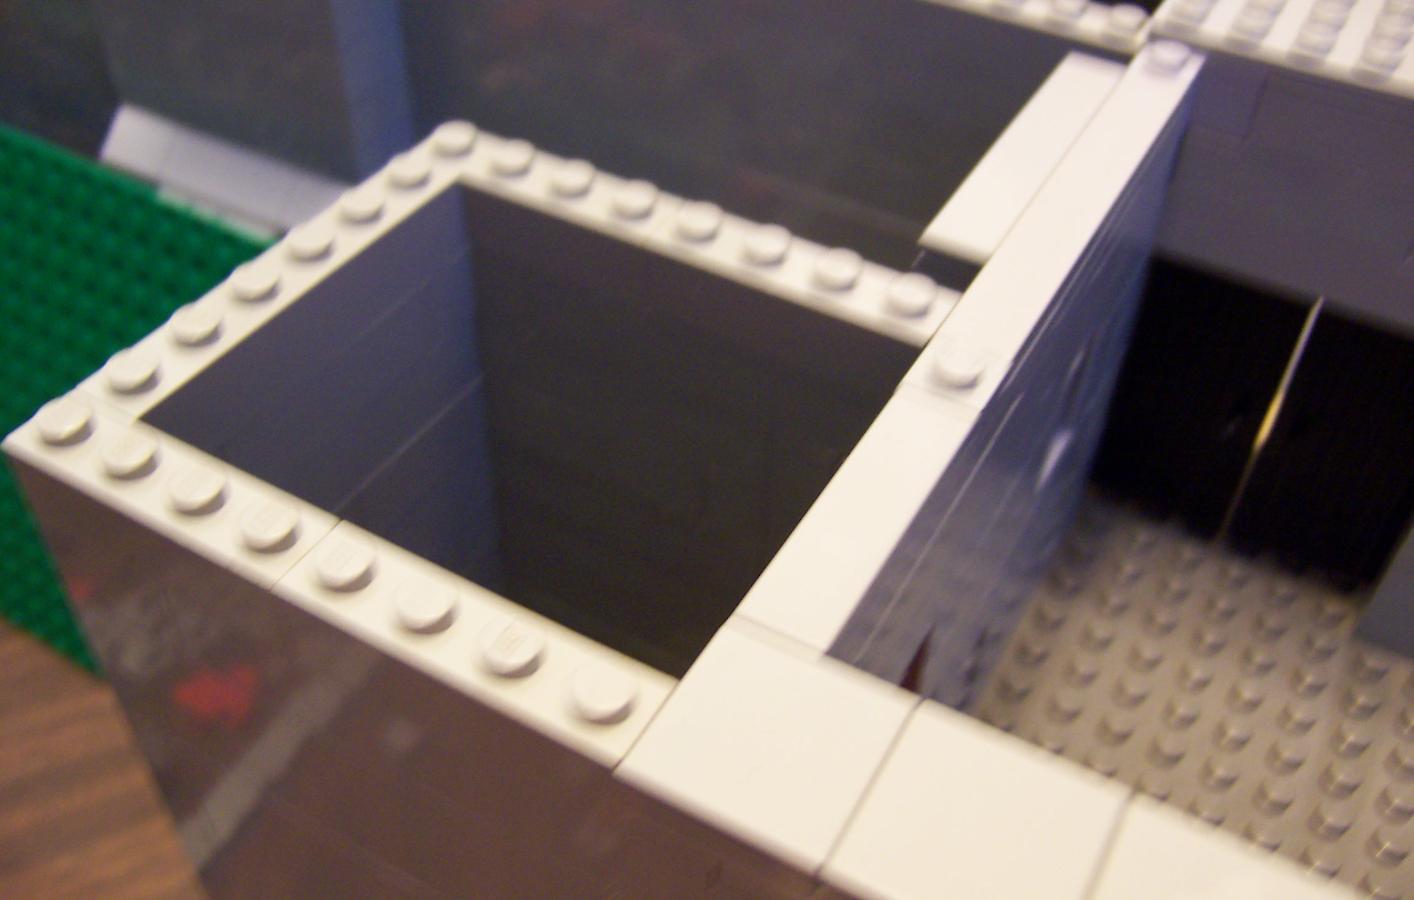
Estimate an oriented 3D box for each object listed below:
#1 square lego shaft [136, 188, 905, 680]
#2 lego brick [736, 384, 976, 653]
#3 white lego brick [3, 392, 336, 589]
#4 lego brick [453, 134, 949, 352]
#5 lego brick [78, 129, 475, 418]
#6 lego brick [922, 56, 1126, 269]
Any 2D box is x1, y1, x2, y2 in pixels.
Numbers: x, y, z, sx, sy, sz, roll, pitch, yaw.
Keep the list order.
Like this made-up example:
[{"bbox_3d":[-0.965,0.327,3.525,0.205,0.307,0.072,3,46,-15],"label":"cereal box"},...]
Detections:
[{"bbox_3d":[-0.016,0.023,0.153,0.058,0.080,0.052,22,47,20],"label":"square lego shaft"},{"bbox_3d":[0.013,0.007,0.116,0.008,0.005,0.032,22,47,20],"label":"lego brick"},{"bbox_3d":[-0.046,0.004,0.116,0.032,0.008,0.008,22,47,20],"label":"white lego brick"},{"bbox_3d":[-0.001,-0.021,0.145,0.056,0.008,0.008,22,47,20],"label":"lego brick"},{"bbox_3d":[-0.040,-0.019,0.140,0.008,0.008,0.056,22,47,20],"label":"lego brick"},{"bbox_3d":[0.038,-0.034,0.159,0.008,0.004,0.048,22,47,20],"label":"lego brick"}]

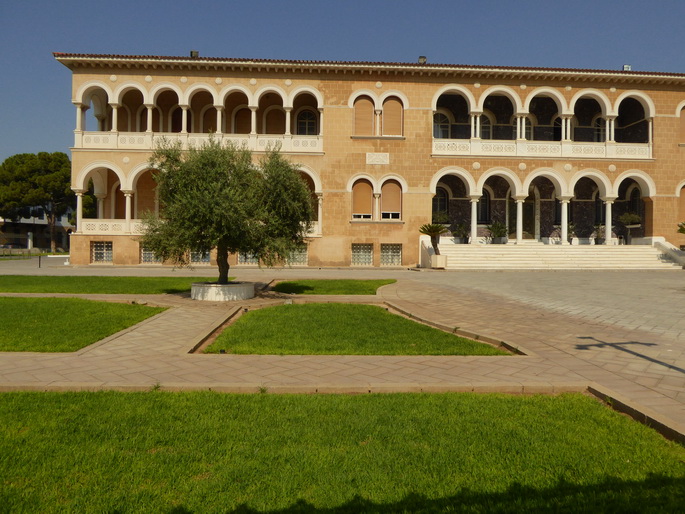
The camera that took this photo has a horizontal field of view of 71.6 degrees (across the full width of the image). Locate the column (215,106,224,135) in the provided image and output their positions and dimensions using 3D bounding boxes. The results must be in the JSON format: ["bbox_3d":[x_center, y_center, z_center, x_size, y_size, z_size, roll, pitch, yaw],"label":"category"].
[{"bbox_3d":[-7.063,-7.867,27.298,0.480,1.608,0.480,0,0,-3],"label":"column"}]

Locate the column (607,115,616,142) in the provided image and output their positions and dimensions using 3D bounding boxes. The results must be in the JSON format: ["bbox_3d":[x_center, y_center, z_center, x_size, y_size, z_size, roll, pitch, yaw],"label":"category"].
[{"bbox_3d":[16.807,-8.010,29.677,0.520,1.620,0.320,0,0,-4],"label":"column"}]

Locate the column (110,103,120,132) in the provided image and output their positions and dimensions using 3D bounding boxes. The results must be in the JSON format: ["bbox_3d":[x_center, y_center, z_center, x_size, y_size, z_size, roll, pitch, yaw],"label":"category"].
[{"bbox_3d":[-13.219,-8.112,27.661,0.460,1.680,0.420,0,0,-4],"label":"column"}]

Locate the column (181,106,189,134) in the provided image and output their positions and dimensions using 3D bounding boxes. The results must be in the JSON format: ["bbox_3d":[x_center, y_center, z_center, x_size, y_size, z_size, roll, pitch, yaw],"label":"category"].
[{"bbox_3d":[-9.021,-7.870,27.188,0.480,1.613,0.480,0,0,-3],"label":"column"}]

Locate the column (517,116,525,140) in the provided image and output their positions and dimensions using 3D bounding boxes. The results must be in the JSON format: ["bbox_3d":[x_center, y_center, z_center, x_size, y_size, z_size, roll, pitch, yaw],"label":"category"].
[{"bbox_3d":[11.025,-7.924,29.290,0.500,1.500,0.300,0,0,-4],"label":"column"}]

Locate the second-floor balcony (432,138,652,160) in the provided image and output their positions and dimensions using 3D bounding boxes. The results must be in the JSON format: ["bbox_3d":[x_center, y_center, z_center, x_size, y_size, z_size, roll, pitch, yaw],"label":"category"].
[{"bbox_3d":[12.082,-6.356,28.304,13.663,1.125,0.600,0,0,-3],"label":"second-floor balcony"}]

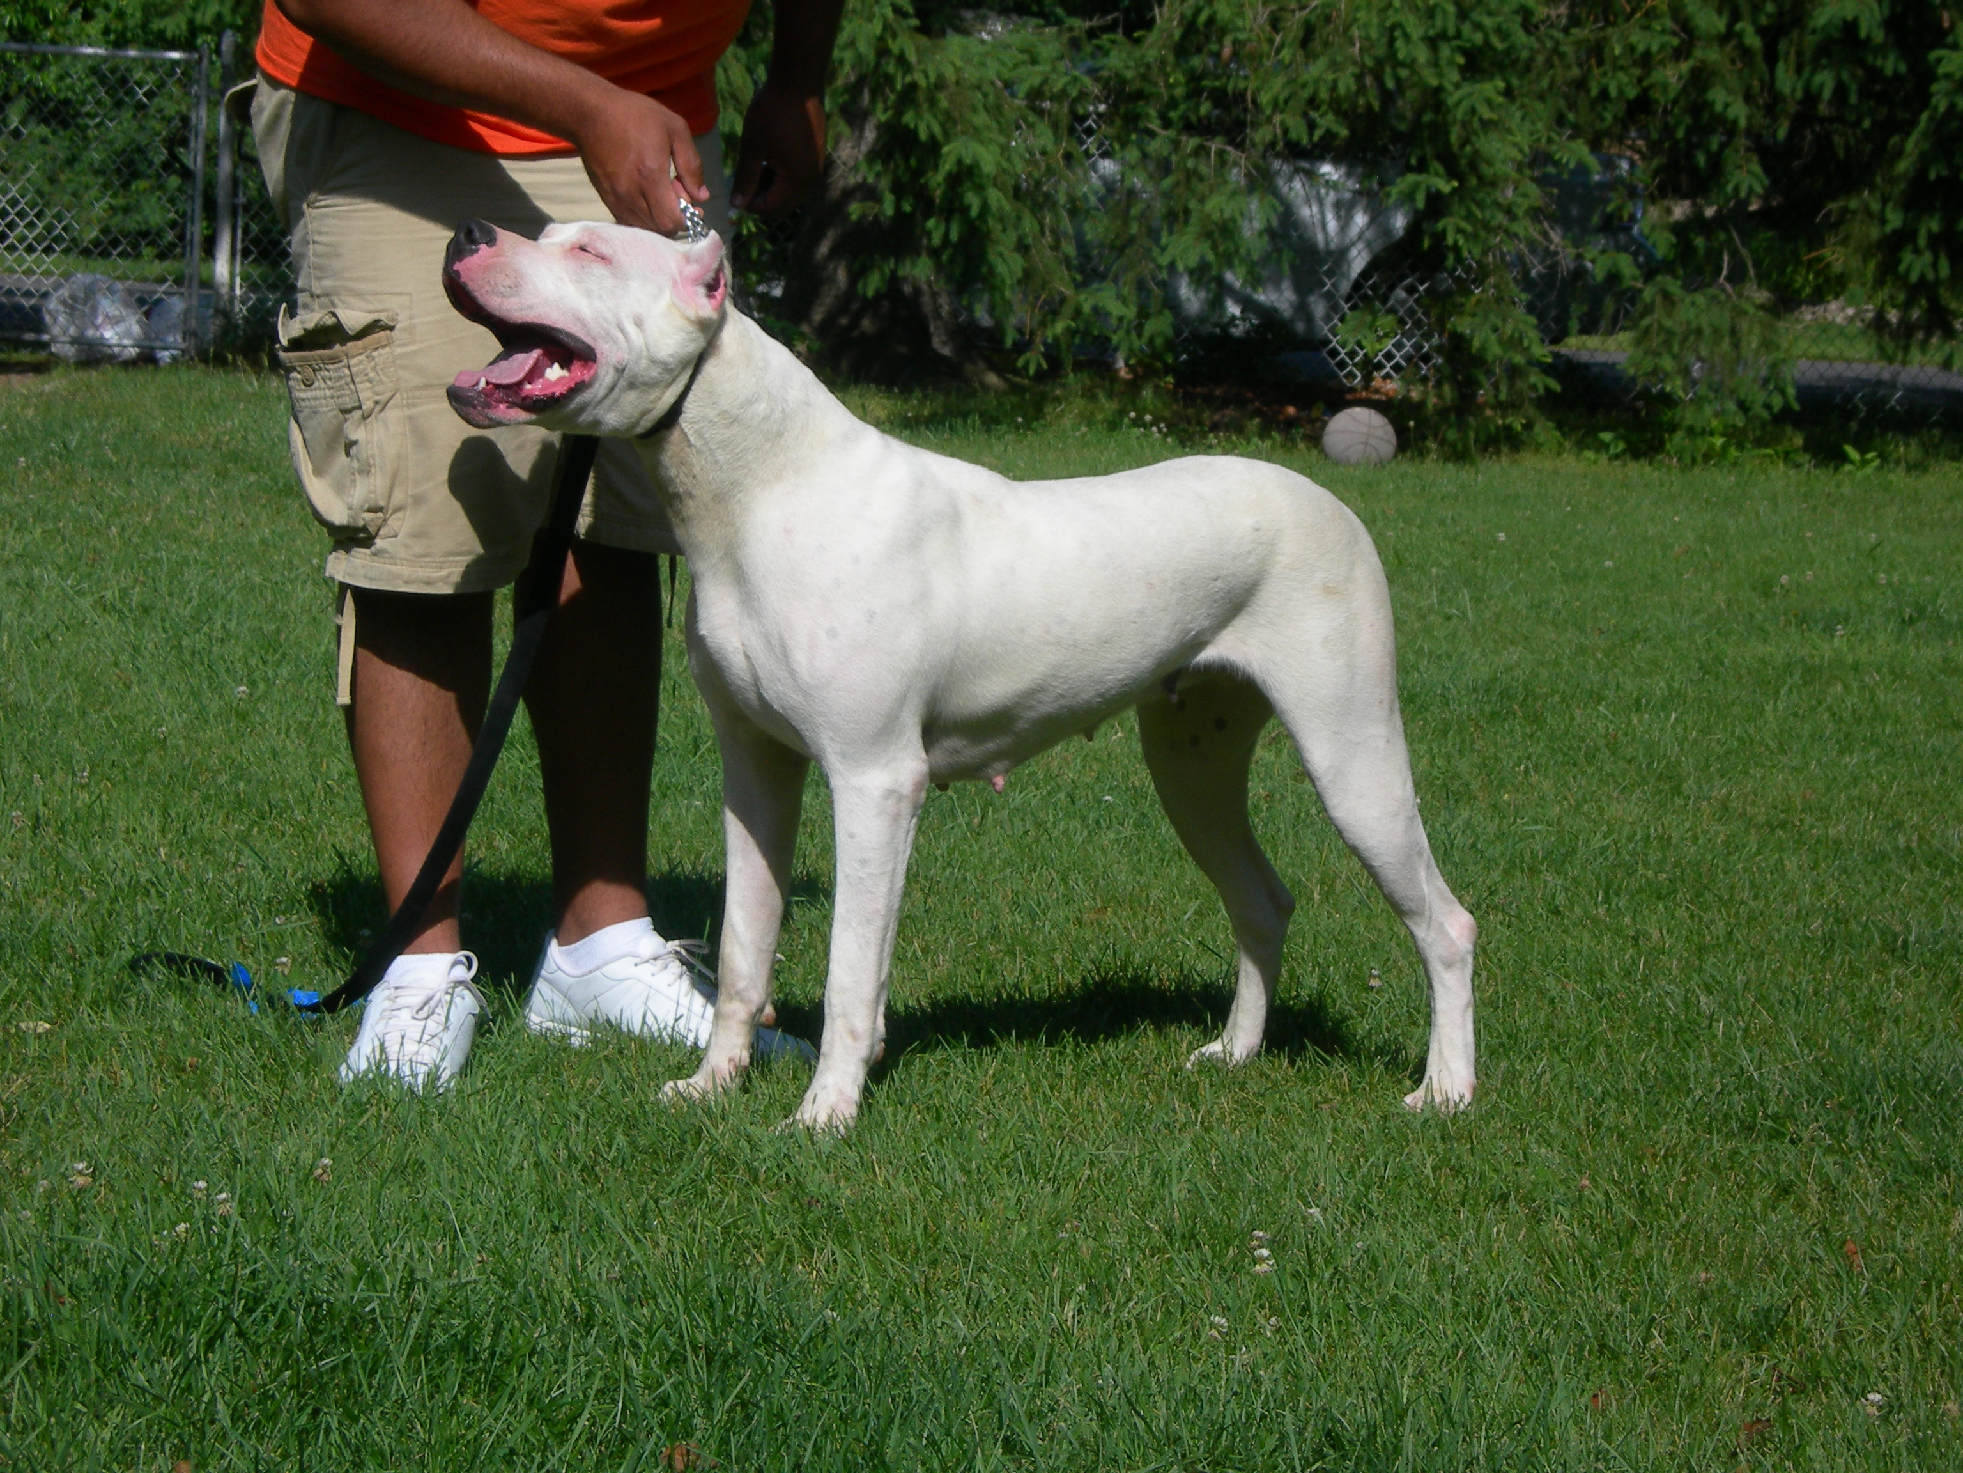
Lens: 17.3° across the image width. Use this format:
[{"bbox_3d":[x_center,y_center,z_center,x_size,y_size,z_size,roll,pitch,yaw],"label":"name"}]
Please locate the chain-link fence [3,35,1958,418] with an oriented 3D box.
[{"bbox_3d":[0.000,-1.979,25.695,7.900,1.250,0.080,2,5,-6],"label":"chain-link fence"}]

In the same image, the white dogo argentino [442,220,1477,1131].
[{"bbox_3d":[-0.008,-0.056,6.114,0.970,0.826,0.320,0,6,-28],"label":"white dogo argentino"}]

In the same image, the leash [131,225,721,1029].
[{"bbox_3d":[-0.551,-0.113,6.296,0.200,0.820,0.820,-2,7,-43],"label":"leash"}]

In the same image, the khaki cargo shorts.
[{"bbox_3d":[-0.484,-0.392,6.370,0.440,0.560,0.340,0,6,-28],"label":"khaki cargo shorts"}]

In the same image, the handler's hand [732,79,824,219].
[{"bbox_3d":[-0.202,-0.584,6.420,0.095,0.140,0.095,4,5,17],"label":"handler's hand"}]

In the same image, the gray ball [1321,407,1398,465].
[{"bbox_3d":[1.217,-0.938,20.750,0.240,0.240,0.240,3,5,0],"label":"gray ball"}]

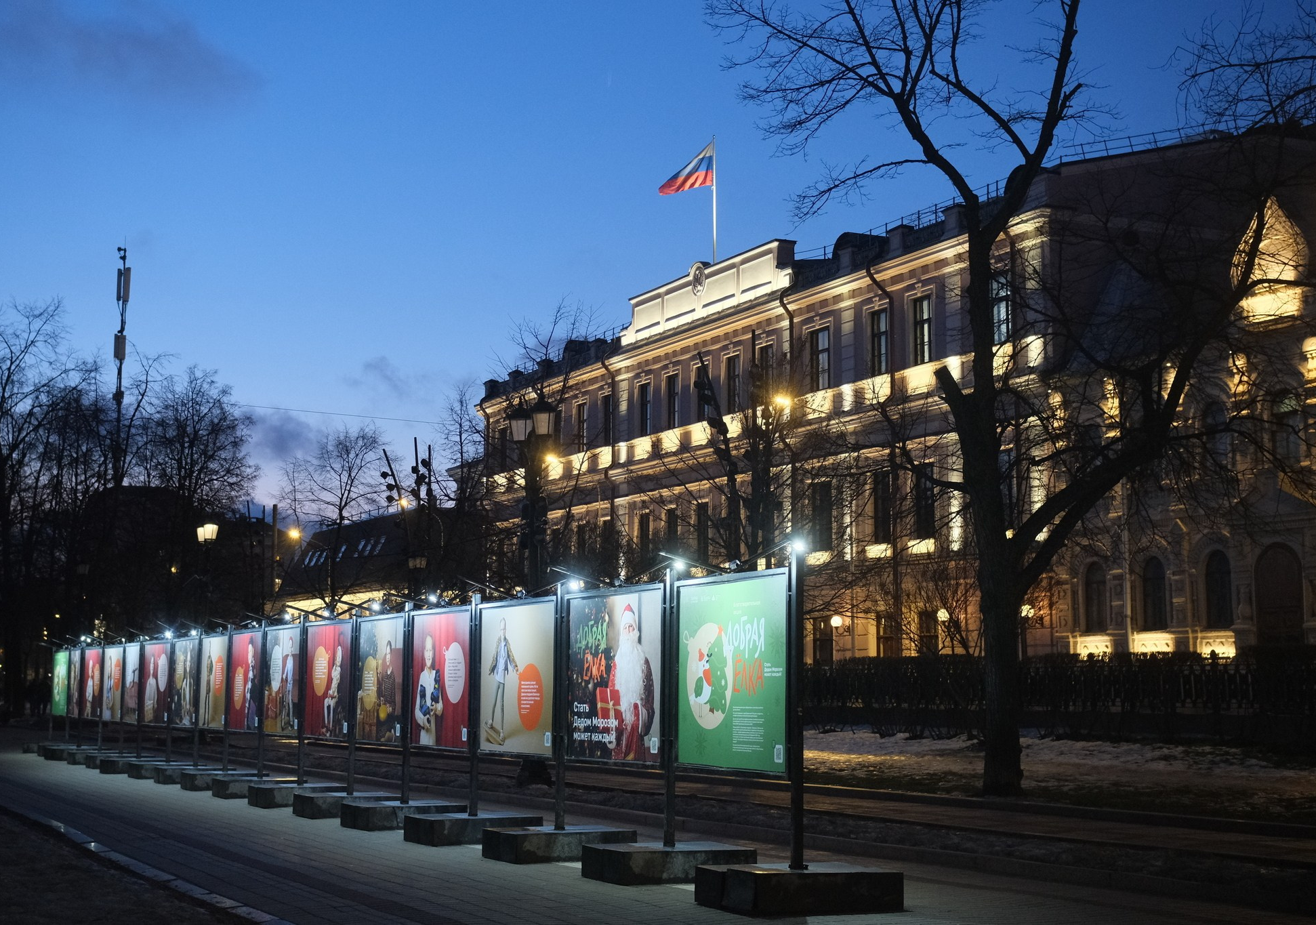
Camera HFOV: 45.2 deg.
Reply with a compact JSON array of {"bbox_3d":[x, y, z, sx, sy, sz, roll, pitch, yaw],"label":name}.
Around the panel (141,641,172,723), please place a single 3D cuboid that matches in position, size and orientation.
[{"bbox_3d":[-9.528,4.193,29.965,0.070,1.570,1.700,5,-10,-33],"label":"panel"}]

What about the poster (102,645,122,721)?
[{"bbox_3d":[-11.502,4.676,33.316,0.070,1.570,1.700,5,-10,-31],"label":"poster"}]

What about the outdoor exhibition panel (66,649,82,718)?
[{"bbox_3d":[-13.537,5.119,36.658,0.070,1.570,1.700,4,-9,-27],"label":"outdoor exhibition panel"}]

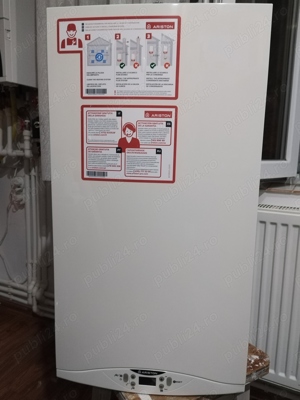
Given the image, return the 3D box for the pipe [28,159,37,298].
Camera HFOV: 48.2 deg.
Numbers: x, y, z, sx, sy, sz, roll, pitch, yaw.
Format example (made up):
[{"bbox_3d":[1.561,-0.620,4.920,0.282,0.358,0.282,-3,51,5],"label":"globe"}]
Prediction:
[{"bbox_3d":[-0.648,0.172,1.862,0.025,0.794,0.025,6,10,29],"label":"pipe"}]

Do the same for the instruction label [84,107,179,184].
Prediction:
[{"bbox_3d":[-0.041,-0.105,0.627,0.182,0.141,0.004,2,9,6],"label":"instruction label"}]

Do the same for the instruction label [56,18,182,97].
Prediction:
[{"bbox_3d":[-0.060,-0.255,0.606,0.226,0.142,0.005,2,9,7],"label":"instruction label"}]

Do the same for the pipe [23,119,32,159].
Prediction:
[{"bbox_3d":[-0.669,-0.328,1.830,0.045,0.196,0.045,6,10,29],"label":"pipe"}]

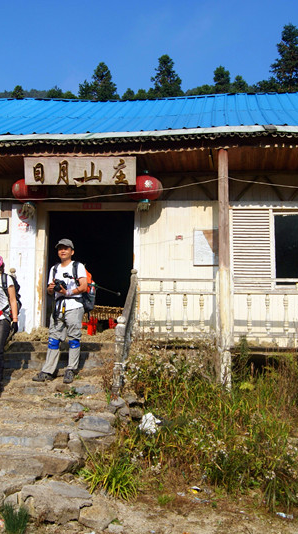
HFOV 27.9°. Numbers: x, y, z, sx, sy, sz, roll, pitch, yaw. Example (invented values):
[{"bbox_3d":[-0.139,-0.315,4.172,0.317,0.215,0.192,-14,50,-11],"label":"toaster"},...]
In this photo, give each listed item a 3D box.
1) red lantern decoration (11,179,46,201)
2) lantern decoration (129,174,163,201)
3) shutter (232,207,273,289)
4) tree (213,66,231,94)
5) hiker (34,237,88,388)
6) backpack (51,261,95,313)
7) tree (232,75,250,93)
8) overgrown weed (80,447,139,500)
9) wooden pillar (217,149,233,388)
[{"bbox_3d":[-1.768,-1.147,8.882,0.519,0.349,0.519,0,-7,6],"label":"red lantern decoration"},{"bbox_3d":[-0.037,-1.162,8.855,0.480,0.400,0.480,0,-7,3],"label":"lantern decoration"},{"bbox_3d":[1.524,-0.252,8.883,0.599,1.227,0.050,0,-7,6],"label":"shutter"},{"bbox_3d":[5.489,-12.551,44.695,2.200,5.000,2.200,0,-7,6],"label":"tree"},{"bbox_3d":[-1.063,0.514,7.253,0.580,1.710,0.520,-1,-7,17],"label":"hiker"},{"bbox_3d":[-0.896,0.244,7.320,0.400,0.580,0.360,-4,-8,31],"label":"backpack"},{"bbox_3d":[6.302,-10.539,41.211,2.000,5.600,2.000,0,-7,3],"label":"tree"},{"bbox_3d":[-0.362,1.890,5.495,0.550,0.450,0.500,0,-7,3],"label":"overgrown weed"},{"bbox_3d":[1.034,-0.004,8.112,0.190,3.290,0.190,0,-7,3],"label":"wooden pillar"}]

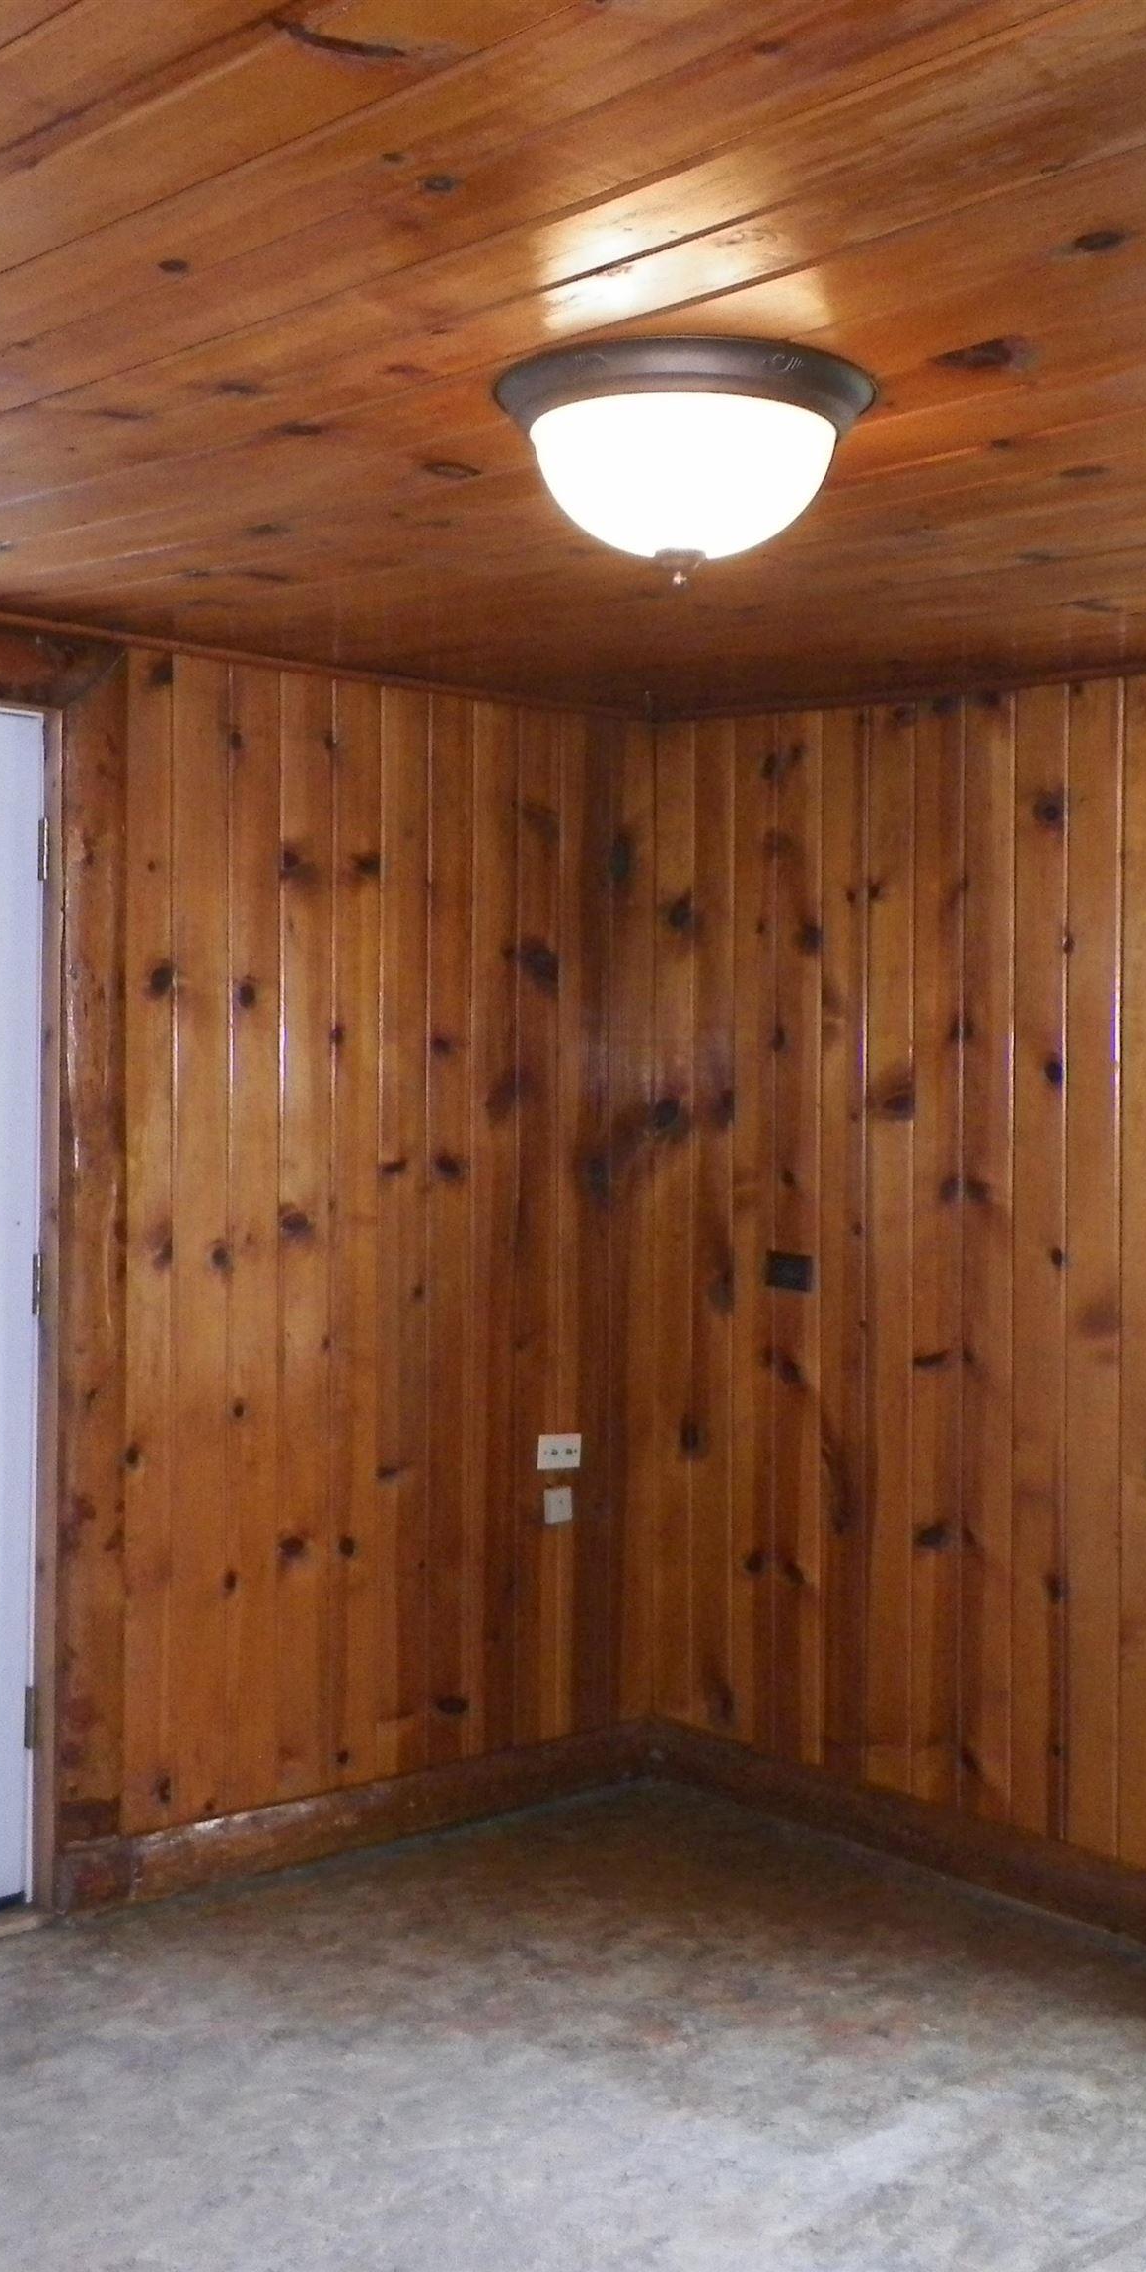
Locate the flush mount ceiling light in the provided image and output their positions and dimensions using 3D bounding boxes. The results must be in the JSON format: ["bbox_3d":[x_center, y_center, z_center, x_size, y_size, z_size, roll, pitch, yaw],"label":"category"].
[{"bbox_3d":[0.114,-0.660,2.233,0.390,0.195,0.390,0,2,0],"label":"flush mount ceiling light"}]

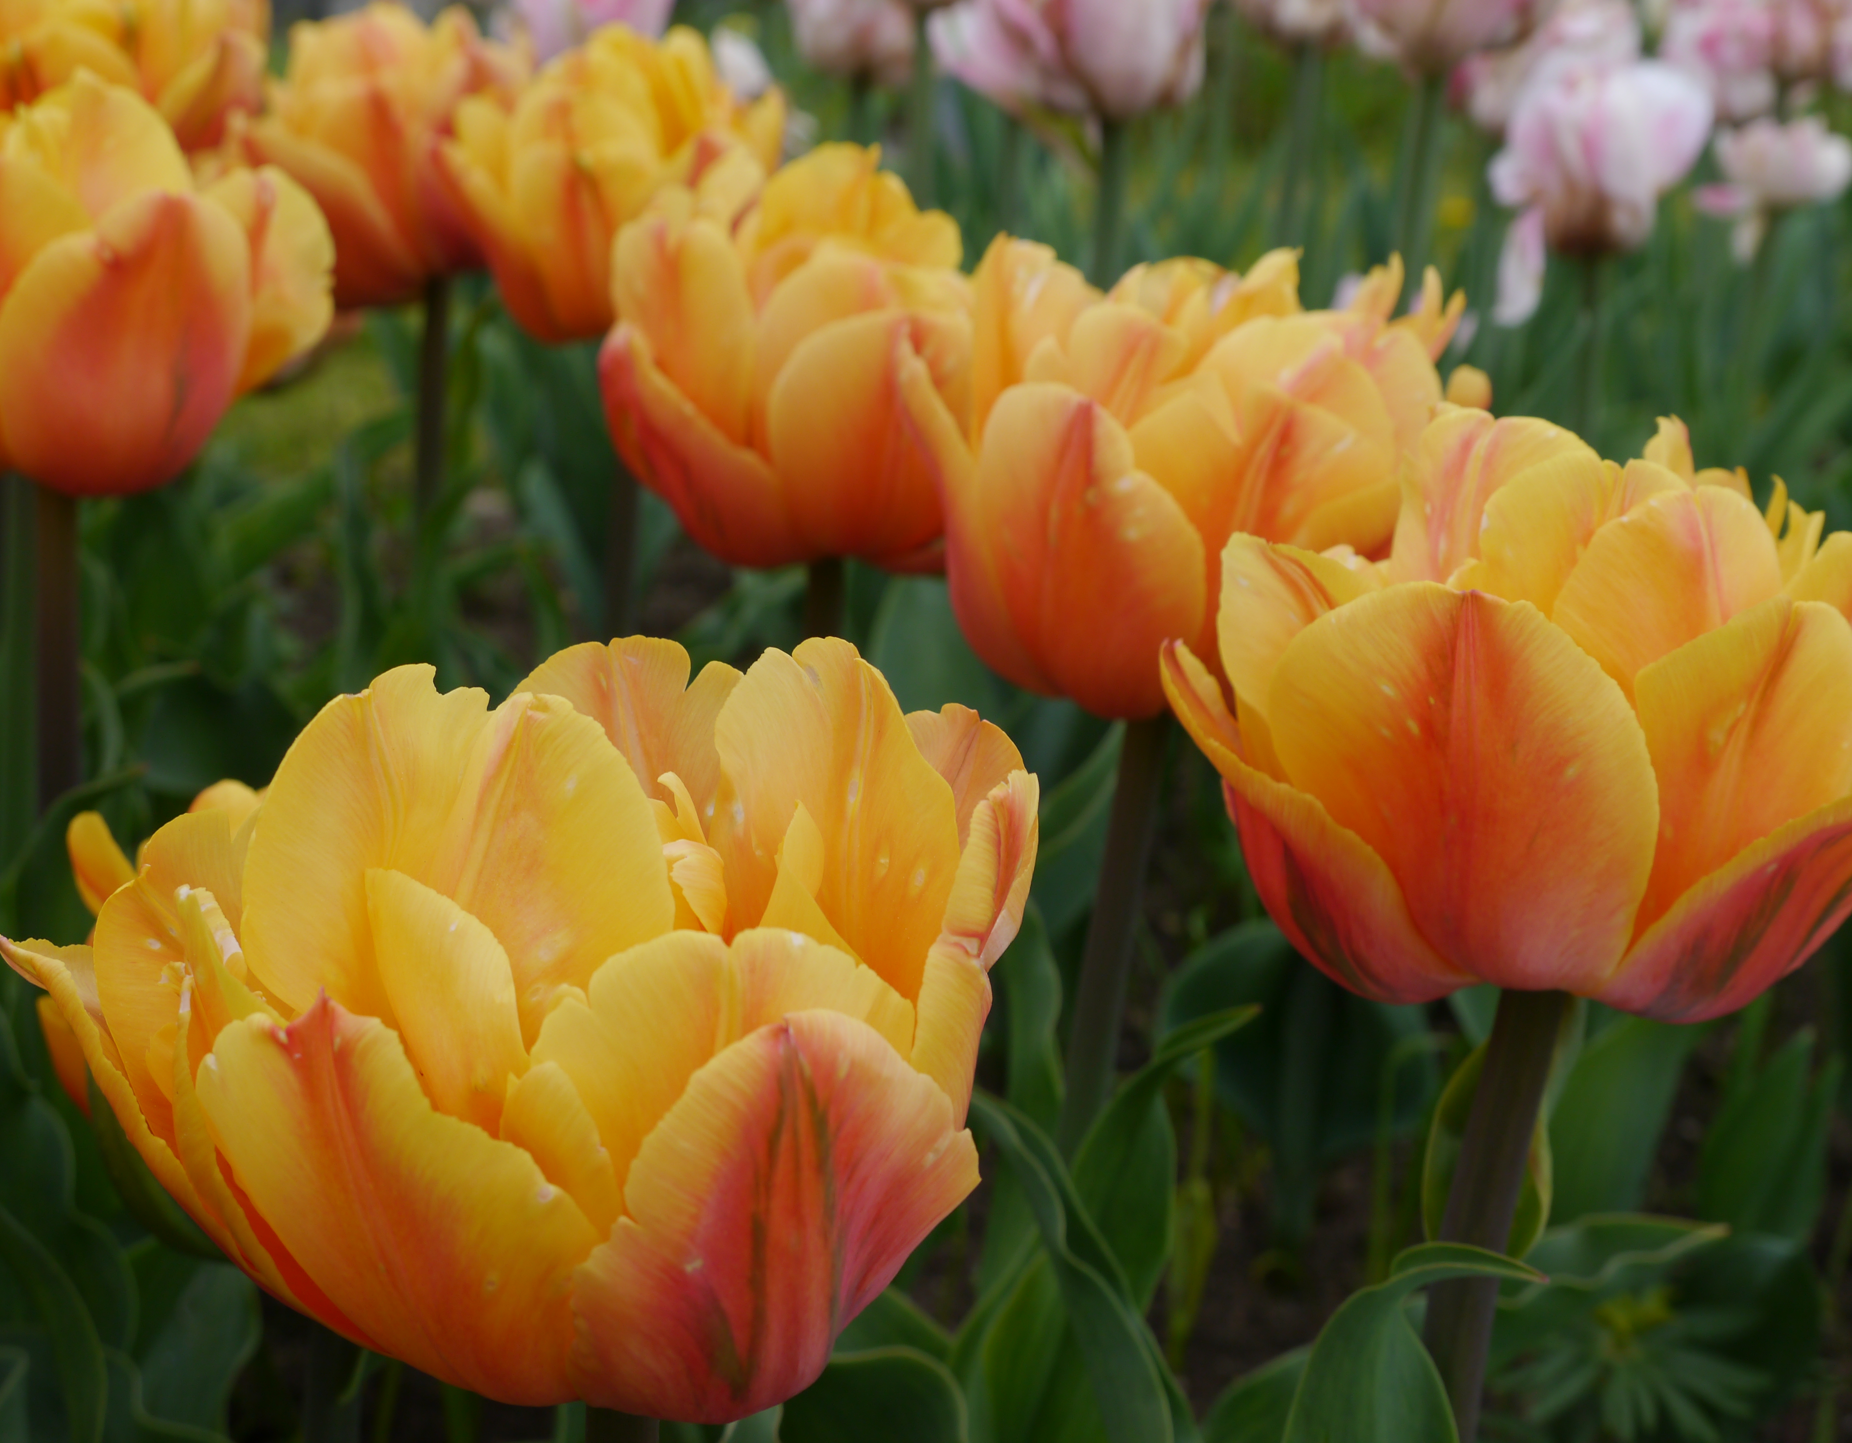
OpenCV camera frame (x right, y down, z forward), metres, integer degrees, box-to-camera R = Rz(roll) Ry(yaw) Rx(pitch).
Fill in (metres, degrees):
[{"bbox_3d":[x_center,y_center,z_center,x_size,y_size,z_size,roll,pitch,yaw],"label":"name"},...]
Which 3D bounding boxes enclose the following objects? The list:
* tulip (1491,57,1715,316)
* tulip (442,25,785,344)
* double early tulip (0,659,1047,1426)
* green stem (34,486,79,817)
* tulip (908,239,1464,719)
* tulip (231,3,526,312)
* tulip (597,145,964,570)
[{"bbox_3d":[0.239,-0.187,1.100,0.078,0.088,0.070,0,17,0],"label":"tulip"},{"bbox_3d":[-0.070,-0.121,0.700,0.077,0.071,0.075,0,17,0],"label":"tulip"},{"bbox_3d":[-0.039,0.029,0.300,0.098,0.067,0.095,0,17,0],"label":"double early tulip"},{"bbox_3d":[-0.168,-0.014,0.600,0.009,0.068,0.009,0,17,0],"label":"green stem"},{"bbox_3d":[0.040,-0.037,0.470,0.083,0.070,0.080,0,17,0],"label":"tulip"},{"bbox_3d":[-0.136,-0.142,0.780,0.074,0.074,0.073,0,17,0],"label":"tulip"},{"bbox_3d":[-0.026,-0.070,0.600,0.077,0.078,0.077,0,17,0],"label":"tulip"}]

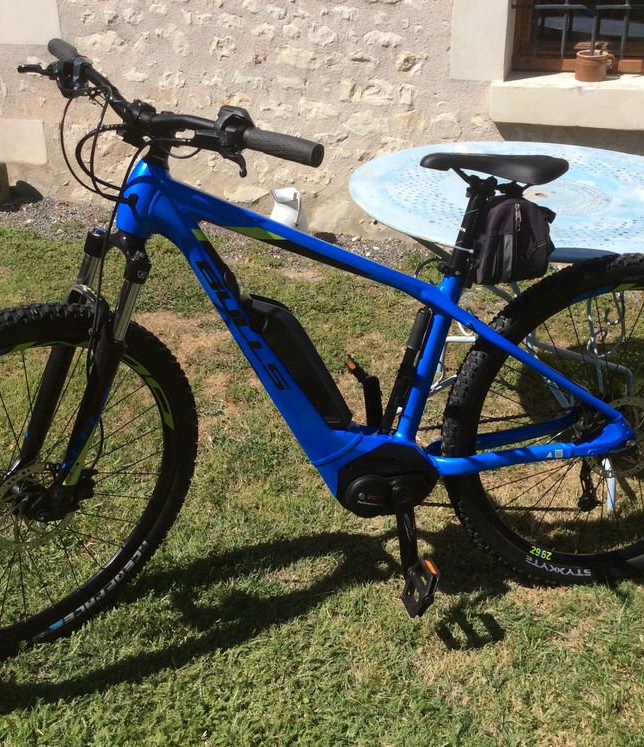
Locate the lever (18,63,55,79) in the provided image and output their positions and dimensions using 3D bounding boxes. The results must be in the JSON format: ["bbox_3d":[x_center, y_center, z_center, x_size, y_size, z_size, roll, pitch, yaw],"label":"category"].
[{"bbox_3d":[-0.500,-0.528,1.613,0.110,0.022,0.027,20,30,33],"label":"lever"}]

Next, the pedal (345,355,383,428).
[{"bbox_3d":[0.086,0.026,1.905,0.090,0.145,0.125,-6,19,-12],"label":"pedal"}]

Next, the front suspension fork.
[{"bbox_3d":[-0.429,0.000,1.610,0.180,0.525,0.115,31,16,38],"label":"front suspension fork"}]

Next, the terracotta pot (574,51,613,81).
[{"bbox_3d":[1.139,-1.278,3.843,0.158,0.108,0.127,4,23,11],"label":"terracotta pot"}]

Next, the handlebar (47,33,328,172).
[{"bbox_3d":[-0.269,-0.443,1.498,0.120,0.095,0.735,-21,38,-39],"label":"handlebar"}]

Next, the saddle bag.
[{"bbox_3d":[0.353,-0.256,1.728,0.145,0.153,0.115,-6,19,-12],"label":"saddle bag"}]

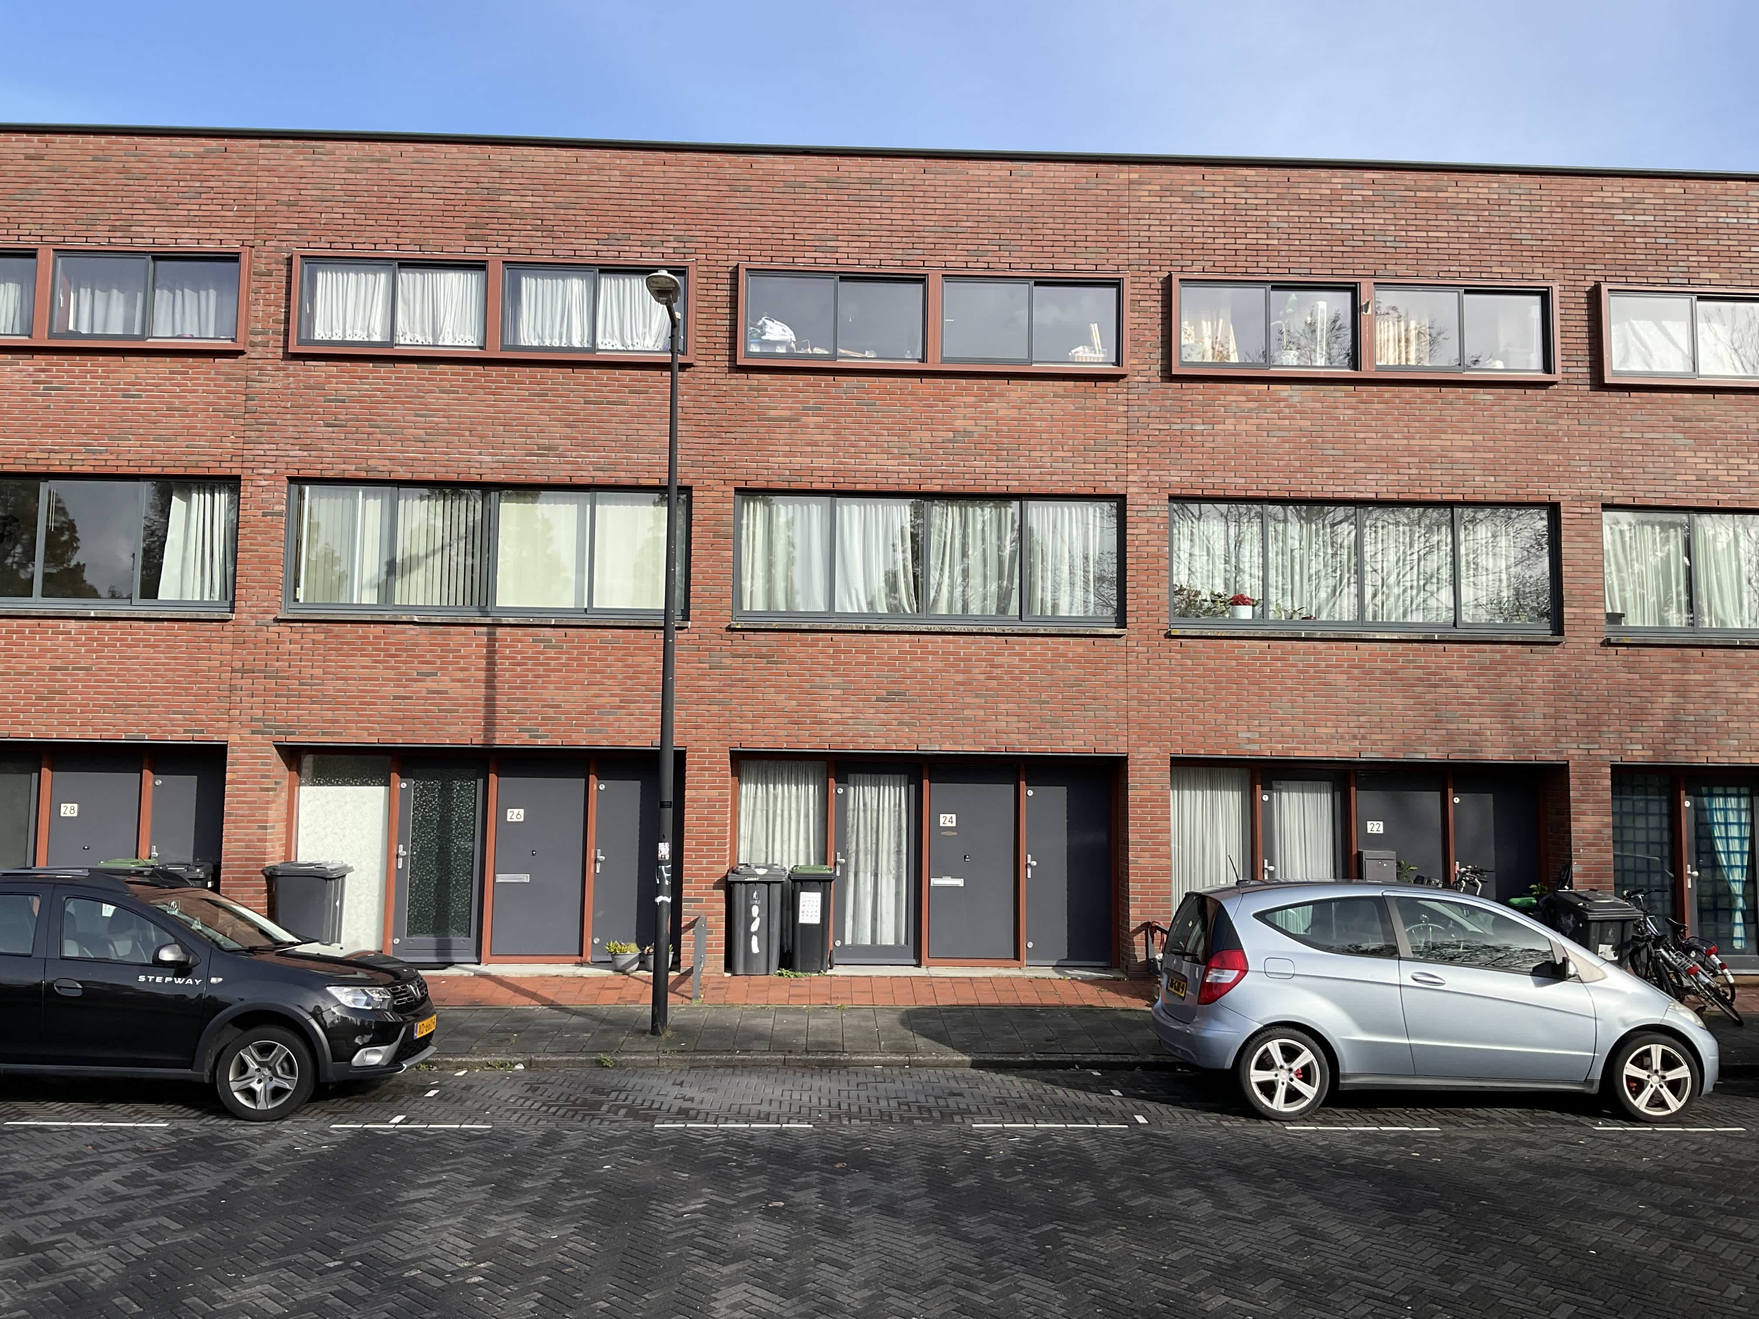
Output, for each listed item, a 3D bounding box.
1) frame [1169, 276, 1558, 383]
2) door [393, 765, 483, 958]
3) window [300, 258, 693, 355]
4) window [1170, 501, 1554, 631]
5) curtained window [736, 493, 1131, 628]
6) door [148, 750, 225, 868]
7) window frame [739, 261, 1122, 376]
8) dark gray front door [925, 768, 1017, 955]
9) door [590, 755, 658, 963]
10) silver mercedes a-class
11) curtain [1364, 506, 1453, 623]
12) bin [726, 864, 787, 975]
[{"bbox_3d":[5.038,-3.412,15.332,4.070,1.066,0.200,1,-6,-2],"label":"frame"},{"bbox_3d":[-4.539,2.086,15.224,0.883,2.078,0.080,1,-5,-2],"label":"door"},{"bbox_3d":[-3.941,-3.587,15.126,4.087,1.092,0.200,1,-5,-2],"label":"window"},{"bbox_3d":[5.027,-0.933,15.316,4.126,1.420,0.160,1,-5,-2],"label":"window"},{"bbox_3d":[0.511,-1.027,15.117,3.996,1.337,0.150,1,-6,-2],"label":"curtained window"},{"bbox_3d":[-6.999,1.969,14.956,0.889,2.041,0.070,1,-5,-2],"label":"door"},{"bbox_3d":[0.556,-3.475,15.185,4.002,1.066,0.200,1,-6,-2],"label":"window frame"},{"bbox_3d":[0.949,2.091,15.242,0.914,1.975,0.070,1,-5,-2],"label":"dark gray front door"},{"bbox_3d":[-2.500,2.068,15.106,0.910,2.029,0.080,1,-6,-2],"label":"door"},{"bbox_3d":[4.060,2.416,10.818,3.883,1.593,1.764,1,-6,-2],"label":"silver mercedes a-class"},{"bbox_3d":[5.540,-1.001,15.444,0.921,1.235,0.100,1,-5,-2],"label":"curtain"},{"bbox_3d":[-1.222,2.608,14.836,0.580,1.070,0.720,1,-6,-2],"label":"bin"}]

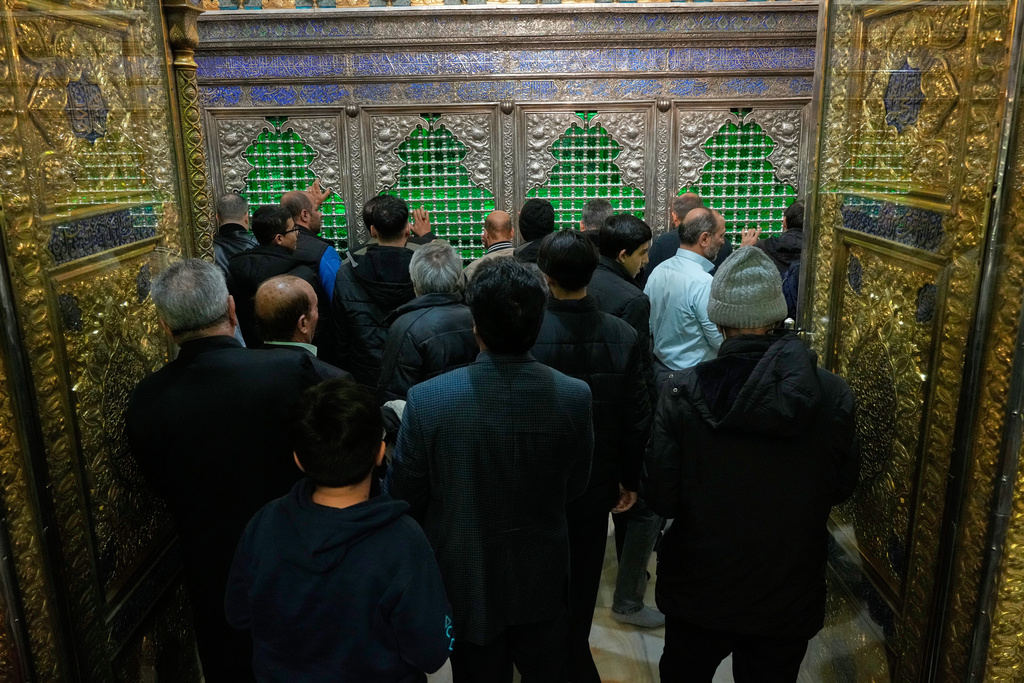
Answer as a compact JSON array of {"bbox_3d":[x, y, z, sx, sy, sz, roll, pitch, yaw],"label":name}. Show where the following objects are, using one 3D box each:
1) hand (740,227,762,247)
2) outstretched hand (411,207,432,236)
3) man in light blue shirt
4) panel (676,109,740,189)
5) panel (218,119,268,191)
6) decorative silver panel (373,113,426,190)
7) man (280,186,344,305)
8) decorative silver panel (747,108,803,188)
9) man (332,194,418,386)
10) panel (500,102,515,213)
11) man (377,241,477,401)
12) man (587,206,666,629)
[{"bbox_3d":[1.297,-0.560,4.312,0.105,0.140,0.080,-1,14,1],"label":"hand"},{"bbox_3d":[-0.491,-0.645,4.317,0.110,0.160,0.070,-1,14,1],"label":"outstretched hand"},{"bbox_3d":[0.716,0.301,3.365,0.400,1.709,0.520,-12,18,-37],"label":"man in light blue shirt"},{"bbox_3d":[1.056,-1.036,4.282,0.343,0.418,0.050,-1,14,1],"label":"panel"},{"bbox_3d":[-1.458,-1.009,4.325,0.273,0.391,0.050,-1,14,1],"label":"panel"},{"bbox_3d":[-0.640,-1.088,4.591,0.313,0.424,0.050,-1,14,0],"label":"decorative silver panel"},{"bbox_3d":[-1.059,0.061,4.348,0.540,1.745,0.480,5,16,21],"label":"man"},{"bbox_3d":[1.505,-1.111,4.595,0.329,0.449,0.050,-1,14,0],"label":"decorative silver panel"},{"bbox_3d":[-0.551,0.208,3.764,0.530,1.770,0.380,0,14,3],"label":"man"},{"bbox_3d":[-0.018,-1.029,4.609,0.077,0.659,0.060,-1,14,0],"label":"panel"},{"bbox_3d":[-0.252,0.464,2.917,0.520,1.665,0.380,1,14,7],"label":"man"},{"bbox_3d":[0.398,0.356,3.190,0.370,1.728,0.490,-14,19,-42],"label":"man"}]

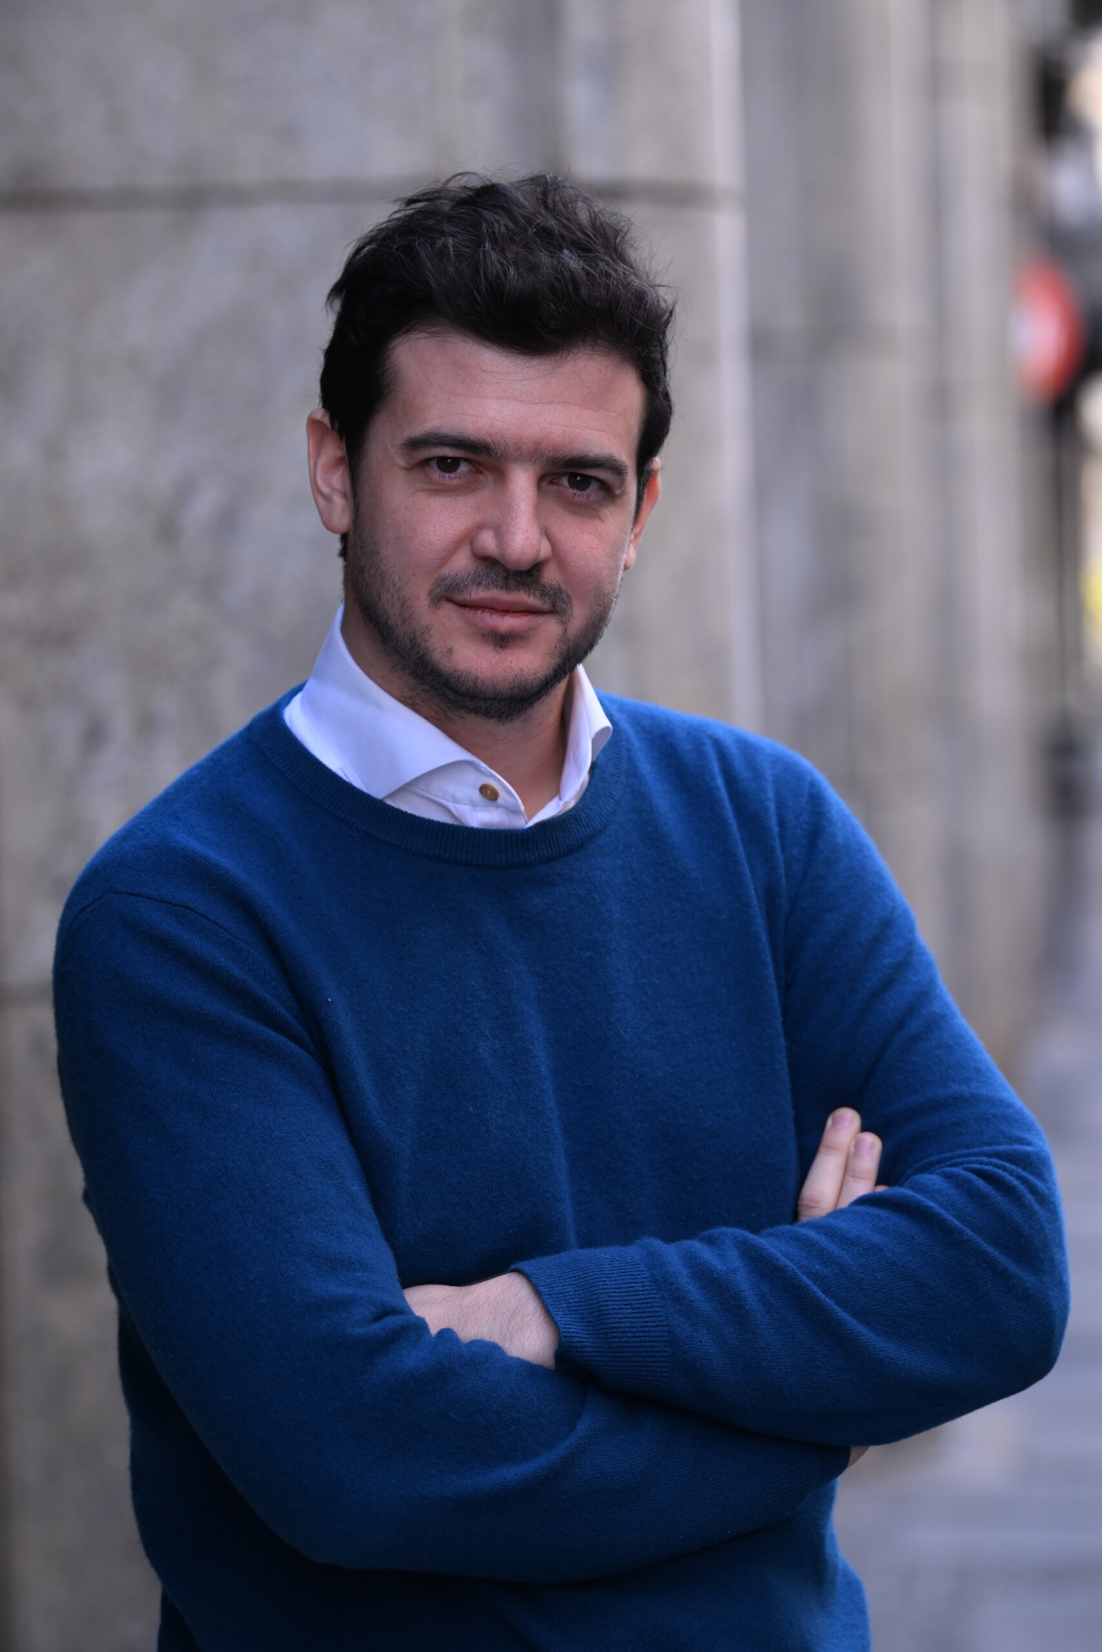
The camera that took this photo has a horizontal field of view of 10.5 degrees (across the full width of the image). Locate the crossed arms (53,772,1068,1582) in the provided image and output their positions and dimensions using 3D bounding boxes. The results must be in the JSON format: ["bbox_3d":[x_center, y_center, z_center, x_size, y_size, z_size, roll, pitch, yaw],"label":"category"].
[{"bbox_3d":[0.004,0.161,2.870,0.475,0.375,0.300,-4,3,-27],"label":"crossed arms"}]

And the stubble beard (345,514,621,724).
[{"bbox_3d":[-0.033,-0.099,2.850,0.130,0.092,0.097,8,3,-14],"label":"stubble beard"}]

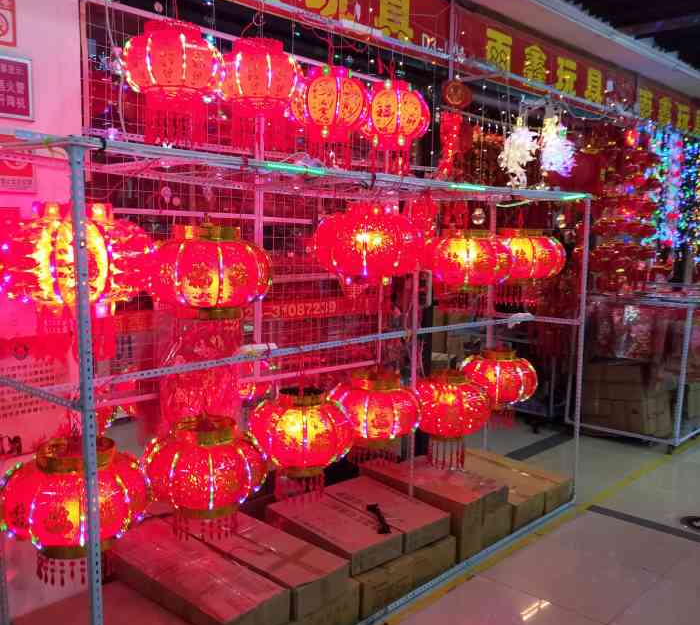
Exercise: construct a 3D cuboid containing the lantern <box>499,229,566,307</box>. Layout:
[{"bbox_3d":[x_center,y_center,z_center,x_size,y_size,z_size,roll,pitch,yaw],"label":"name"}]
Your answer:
[{"bbox_3d":[1.093,-0.274,4.172,0.477,0.464,0.477,5,8,45],"label":"lantern"}]

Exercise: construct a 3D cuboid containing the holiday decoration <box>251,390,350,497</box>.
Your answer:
[{"bbox_3d":[-0.212,0.580,2.939,0.454,0.461,0.454,0,6,0],"label":"holiday decoration"}]

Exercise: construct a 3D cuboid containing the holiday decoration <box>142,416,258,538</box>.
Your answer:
[{"bbox_3d":[-0.550,0.604,2.499,0.418,0.392,0.418,0,6,0],"label":"holiday decoration"}]

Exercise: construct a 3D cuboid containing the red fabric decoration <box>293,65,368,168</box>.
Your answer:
[{"bbox_3d":[-0.086,-0.914,3.142,0.350,0.460,0.350,0,6,0],"label":"red fabric decoration"}]

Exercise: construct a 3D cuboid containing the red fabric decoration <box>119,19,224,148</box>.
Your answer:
[{"bbox_3d":[-0.651,-0.837,2.486,0.355,0.410,0.355,0,6,0],"label":"red fabric decoration"}]

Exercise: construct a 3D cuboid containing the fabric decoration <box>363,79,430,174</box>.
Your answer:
[{"bbox_3d":[0.233,-0.923,3.394,0.341,0.451,0.341,0,6,0],"label":"fabric decoration"}]

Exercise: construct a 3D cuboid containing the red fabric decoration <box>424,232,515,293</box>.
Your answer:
[{"bbox_3d":[0.635,-0.271,3.581,0.450,0.340,0.450,0,7,0],"label":"red fabric decoration"}]

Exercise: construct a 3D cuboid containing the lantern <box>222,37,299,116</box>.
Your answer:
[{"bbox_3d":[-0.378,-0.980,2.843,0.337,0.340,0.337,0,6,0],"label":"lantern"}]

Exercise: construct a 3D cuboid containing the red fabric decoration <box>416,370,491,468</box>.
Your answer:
[{"bbox_3d":[0.552,0.569,3.610,0.391,0.490,0.391,0,6,0],"label":"red fabric decoration"}]

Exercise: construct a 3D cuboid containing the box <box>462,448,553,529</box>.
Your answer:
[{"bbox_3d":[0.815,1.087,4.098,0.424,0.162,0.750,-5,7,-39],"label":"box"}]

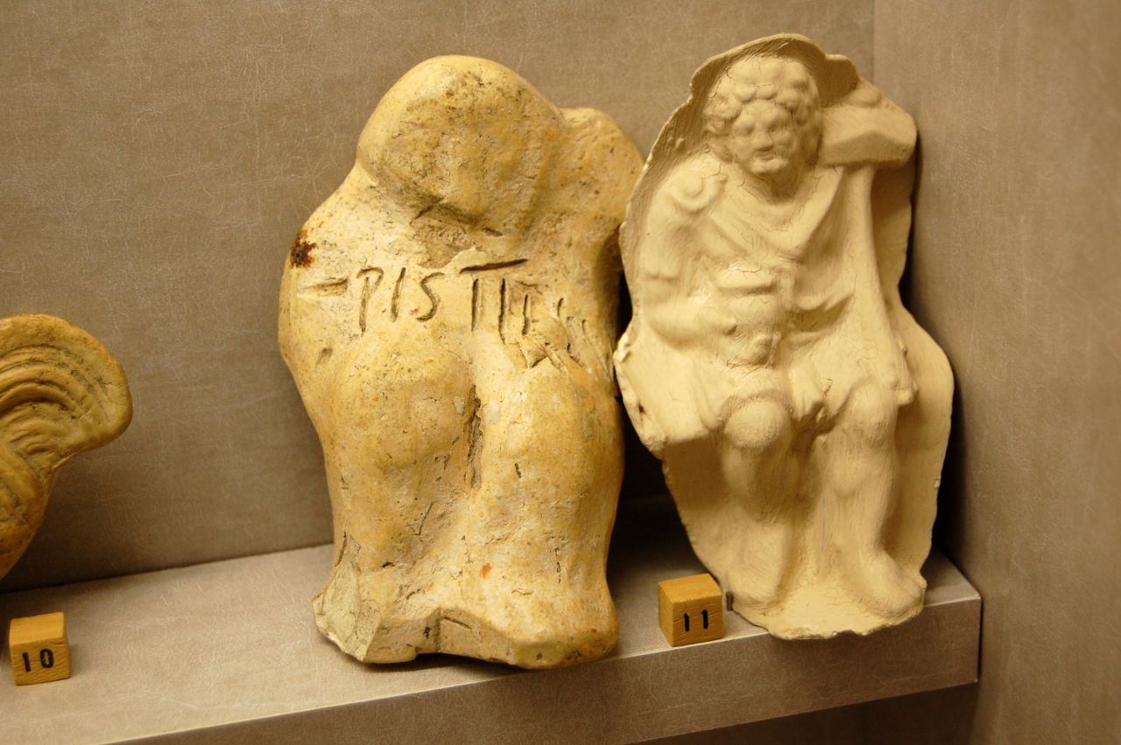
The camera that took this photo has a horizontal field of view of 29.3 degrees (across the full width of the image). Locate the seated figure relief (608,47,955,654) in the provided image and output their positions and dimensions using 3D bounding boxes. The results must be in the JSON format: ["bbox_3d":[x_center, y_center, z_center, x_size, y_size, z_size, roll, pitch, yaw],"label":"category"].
[{"bbox_3d":[0.069,-0.011,0.637,0.101,0.174,0.046,-6,17,-7],"label":"seated figure relief"}]

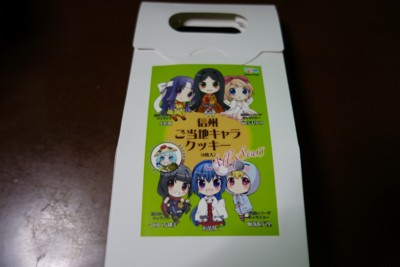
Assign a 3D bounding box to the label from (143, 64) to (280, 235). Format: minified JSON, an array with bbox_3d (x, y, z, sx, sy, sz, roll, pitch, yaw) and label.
[{"bbox_3d":[0.006,0.006,0.241,0.094,0.002,0.141,0,65,0],"label":"label"}]

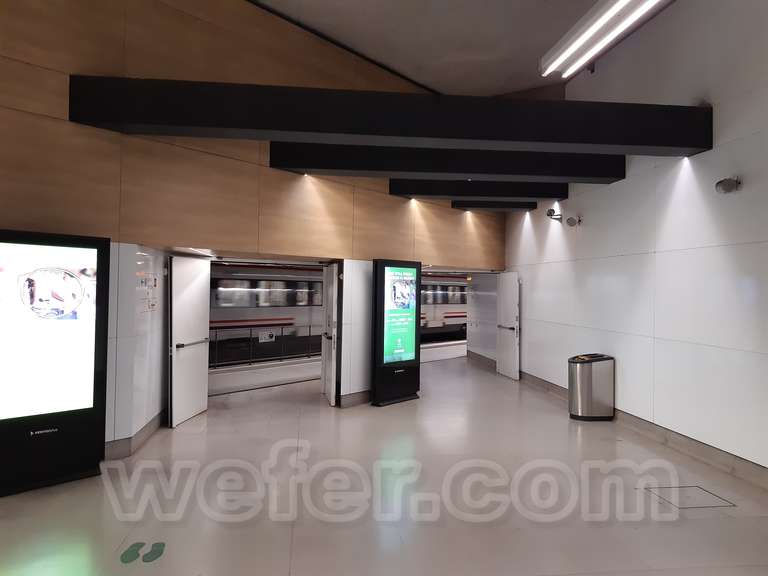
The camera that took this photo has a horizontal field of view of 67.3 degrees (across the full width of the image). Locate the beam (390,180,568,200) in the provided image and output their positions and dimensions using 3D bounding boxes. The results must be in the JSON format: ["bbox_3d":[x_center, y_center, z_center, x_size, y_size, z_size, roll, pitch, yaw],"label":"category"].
[{"bbox_3d":[1.524,-1.645,9.324,2.840,0.418,0.400,1,0,-6],"label":"beam"}]

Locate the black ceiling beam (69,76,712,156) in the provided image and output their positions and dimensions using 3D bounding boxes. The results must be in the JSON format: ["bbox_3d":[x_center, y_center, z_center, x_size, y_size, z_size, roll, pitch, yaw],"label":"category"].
[{"bbox_3d":[0.211,-1.682,5.766,6.230,0.425,0.395,1,0,-6],"label":"black ceiling beam"}]

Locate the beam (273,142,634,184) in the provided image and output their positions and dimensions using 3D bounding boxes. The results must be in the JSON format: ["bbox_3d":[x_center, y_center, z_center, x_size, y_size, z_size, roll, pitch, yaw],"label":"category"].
[{"bbox_3d":[0.847,-1.664,7.524,4.560,0.423,0.400,1,0,-6],"label":"beam"}]

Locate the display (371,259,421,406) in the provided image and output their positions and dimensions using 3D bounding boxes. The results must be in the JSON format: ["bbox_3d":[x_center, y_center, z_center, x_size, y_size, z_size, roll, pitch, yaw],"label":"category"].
[{"bbox_3d":[0.195,0.661,8.792,0.185,2.140,1.010,1,0,40],"label":"display"}]

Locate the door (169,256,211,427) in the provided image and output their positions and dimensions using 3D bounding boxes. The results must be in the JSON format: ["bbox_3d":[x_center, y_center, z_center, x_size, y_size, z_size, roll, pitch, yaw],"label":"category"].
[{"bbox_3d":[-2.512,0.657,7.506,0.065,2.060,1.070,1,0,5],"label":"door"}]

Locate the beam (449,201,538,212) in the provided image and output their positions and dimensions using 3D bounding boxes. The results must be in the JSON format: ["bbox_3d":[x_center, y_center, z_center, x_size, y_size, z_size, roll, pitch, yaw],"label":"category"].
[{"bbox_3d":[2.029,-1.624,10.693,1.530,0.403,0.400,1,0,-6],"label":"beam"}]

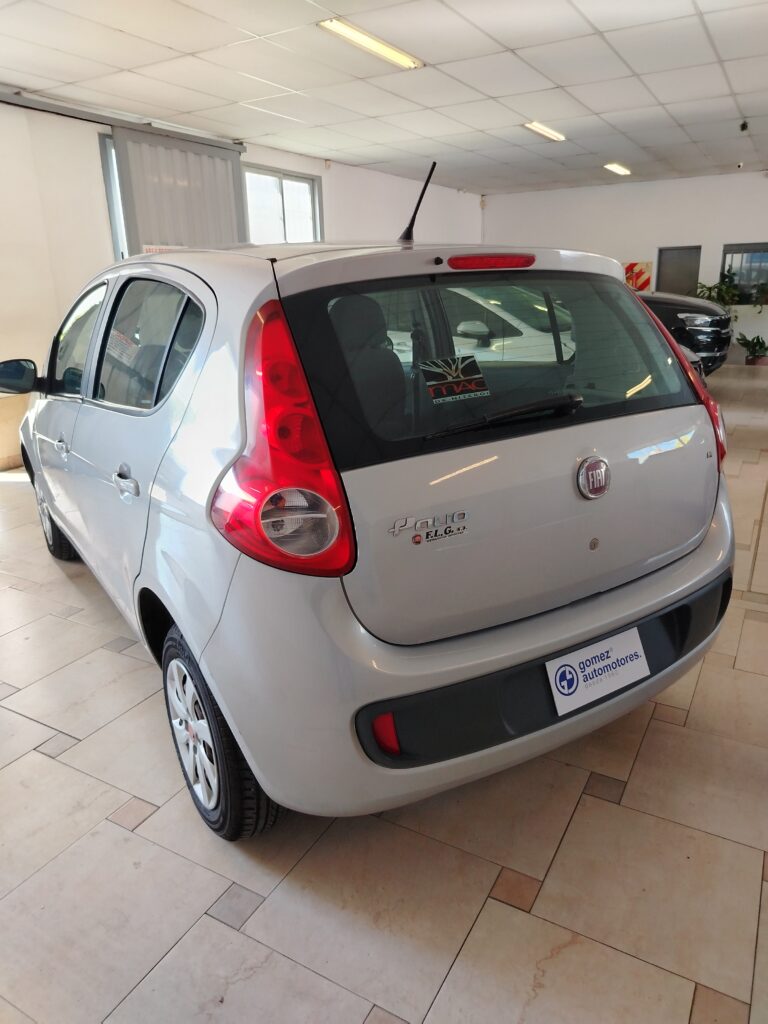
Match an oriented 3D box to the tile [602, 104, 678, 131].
[{"bbox_3d":[2.654,-4.045,7.311,0.600,0.020,1.200,8,21,28],"label":"tile"}]

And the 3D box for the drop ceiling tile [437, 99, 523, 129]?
[{"bbox_3d":[0.986,-3.850,6.884,0.605,0.020,1.210,8,20,28],"label":"drop ceiling tile"}]

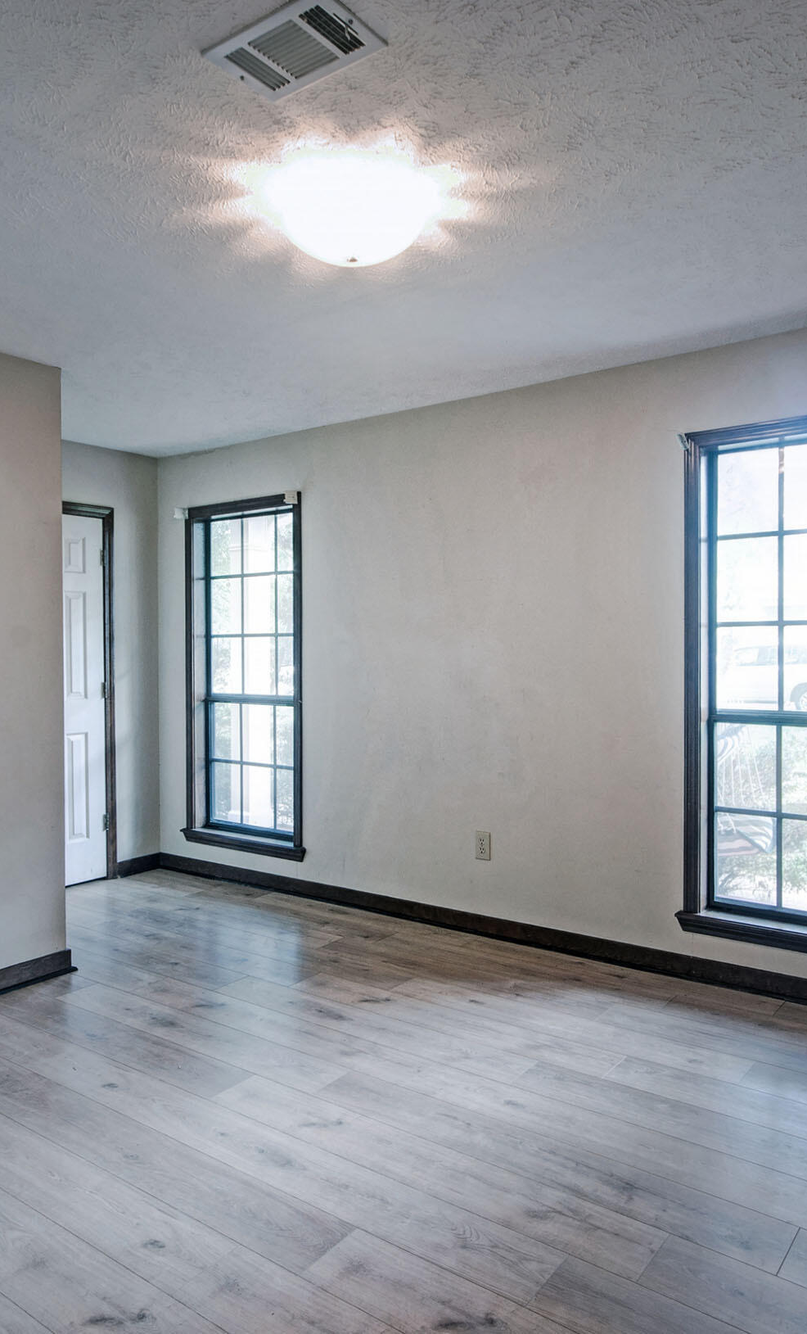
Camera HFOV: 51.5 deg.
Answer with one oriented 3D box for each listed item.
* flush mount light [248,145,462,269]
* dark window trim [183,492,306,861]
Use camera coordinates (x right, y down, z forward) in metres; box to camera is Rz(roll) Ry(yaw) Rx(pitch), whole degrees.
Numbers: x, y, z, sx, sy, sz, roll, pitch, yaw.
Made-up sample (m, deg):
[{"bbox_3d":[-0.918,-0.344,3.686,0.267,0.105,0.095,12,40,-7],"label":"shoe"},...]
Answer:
[{"bbox_3d":[-0.127,-1.110,2.090,0.420,0.170,0.420,0,1,0],"label":"flush mount light"},{"bbox_3d":[-0.879,0.042,4.589,0.910,1.900,0.120,0,1,34],"label":"dark window trim"}]

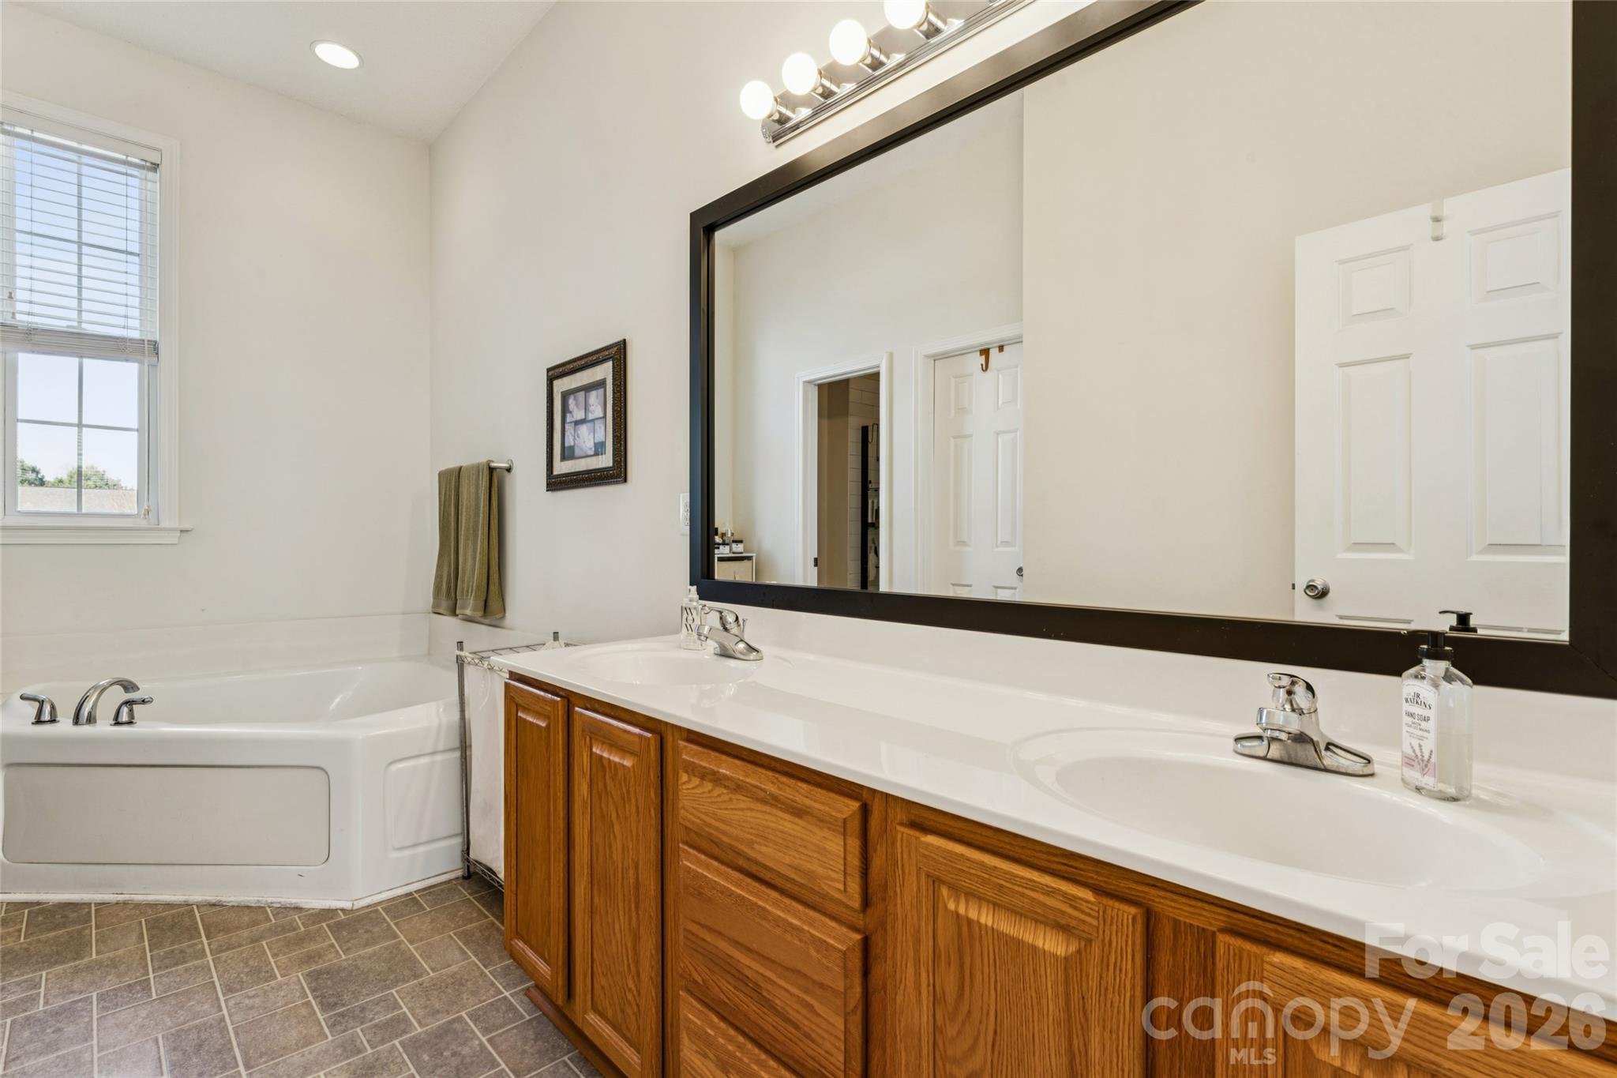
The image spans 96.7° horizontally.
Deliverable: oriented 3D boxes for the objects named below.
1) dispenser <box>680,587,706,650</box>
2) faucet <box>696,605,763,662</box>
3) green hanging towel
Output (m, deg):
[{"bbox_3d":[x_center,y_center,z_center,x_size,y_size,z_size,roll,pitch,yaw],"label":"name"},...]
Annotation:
[{"bbox_3d":[-0.281,0.195,1.776,0.057,0.156,0.042,0,0,34],"label":"dispenser"},{"bbox_3d":[-0.193,0.209,1.611,0.148,0.134,0.152,0,0,44],"label":"faucet"},{"bbox_3d":[-1.439,0.010,3.020,0.565,0.630,0.115,0,0,44],"label":"green hanging towel"}]

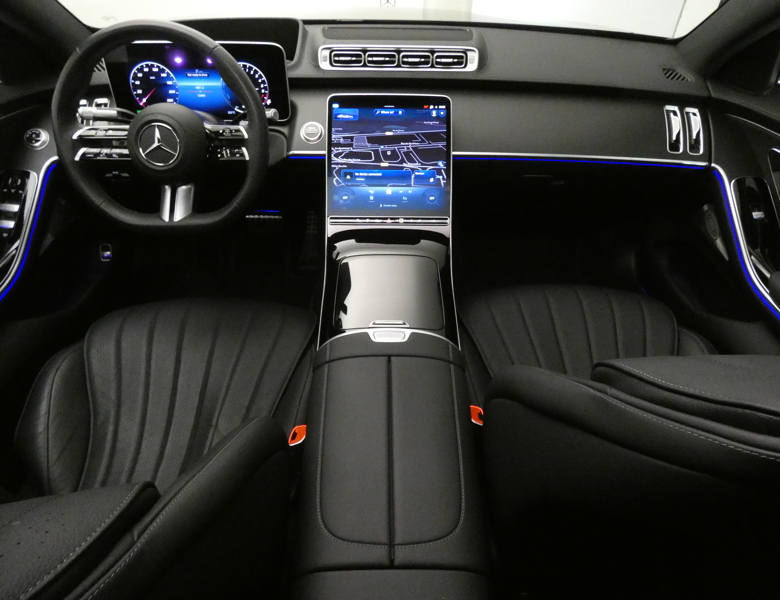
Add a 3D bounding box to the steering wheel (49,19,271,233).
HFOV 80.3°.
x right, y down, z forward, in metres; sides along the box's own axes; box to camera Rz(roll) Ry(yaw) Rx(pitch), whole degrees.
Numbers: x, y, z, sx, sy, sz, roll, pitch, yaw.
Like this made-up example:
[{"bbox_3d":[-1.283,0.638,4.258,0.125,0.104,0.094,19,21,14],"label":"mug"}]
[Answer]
[{"bbox_3d":[-0.395,-0.298,0.816,0.370,0.340,0.090,1,13,0],"label":"steering wheel"}]

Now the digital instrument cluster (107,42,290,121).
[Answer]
[{"bbox_3d":[-0.393,-0.453,0.962,0.370,0.148,0.035,1,17,0],"label":"digital instrument cluster"}]

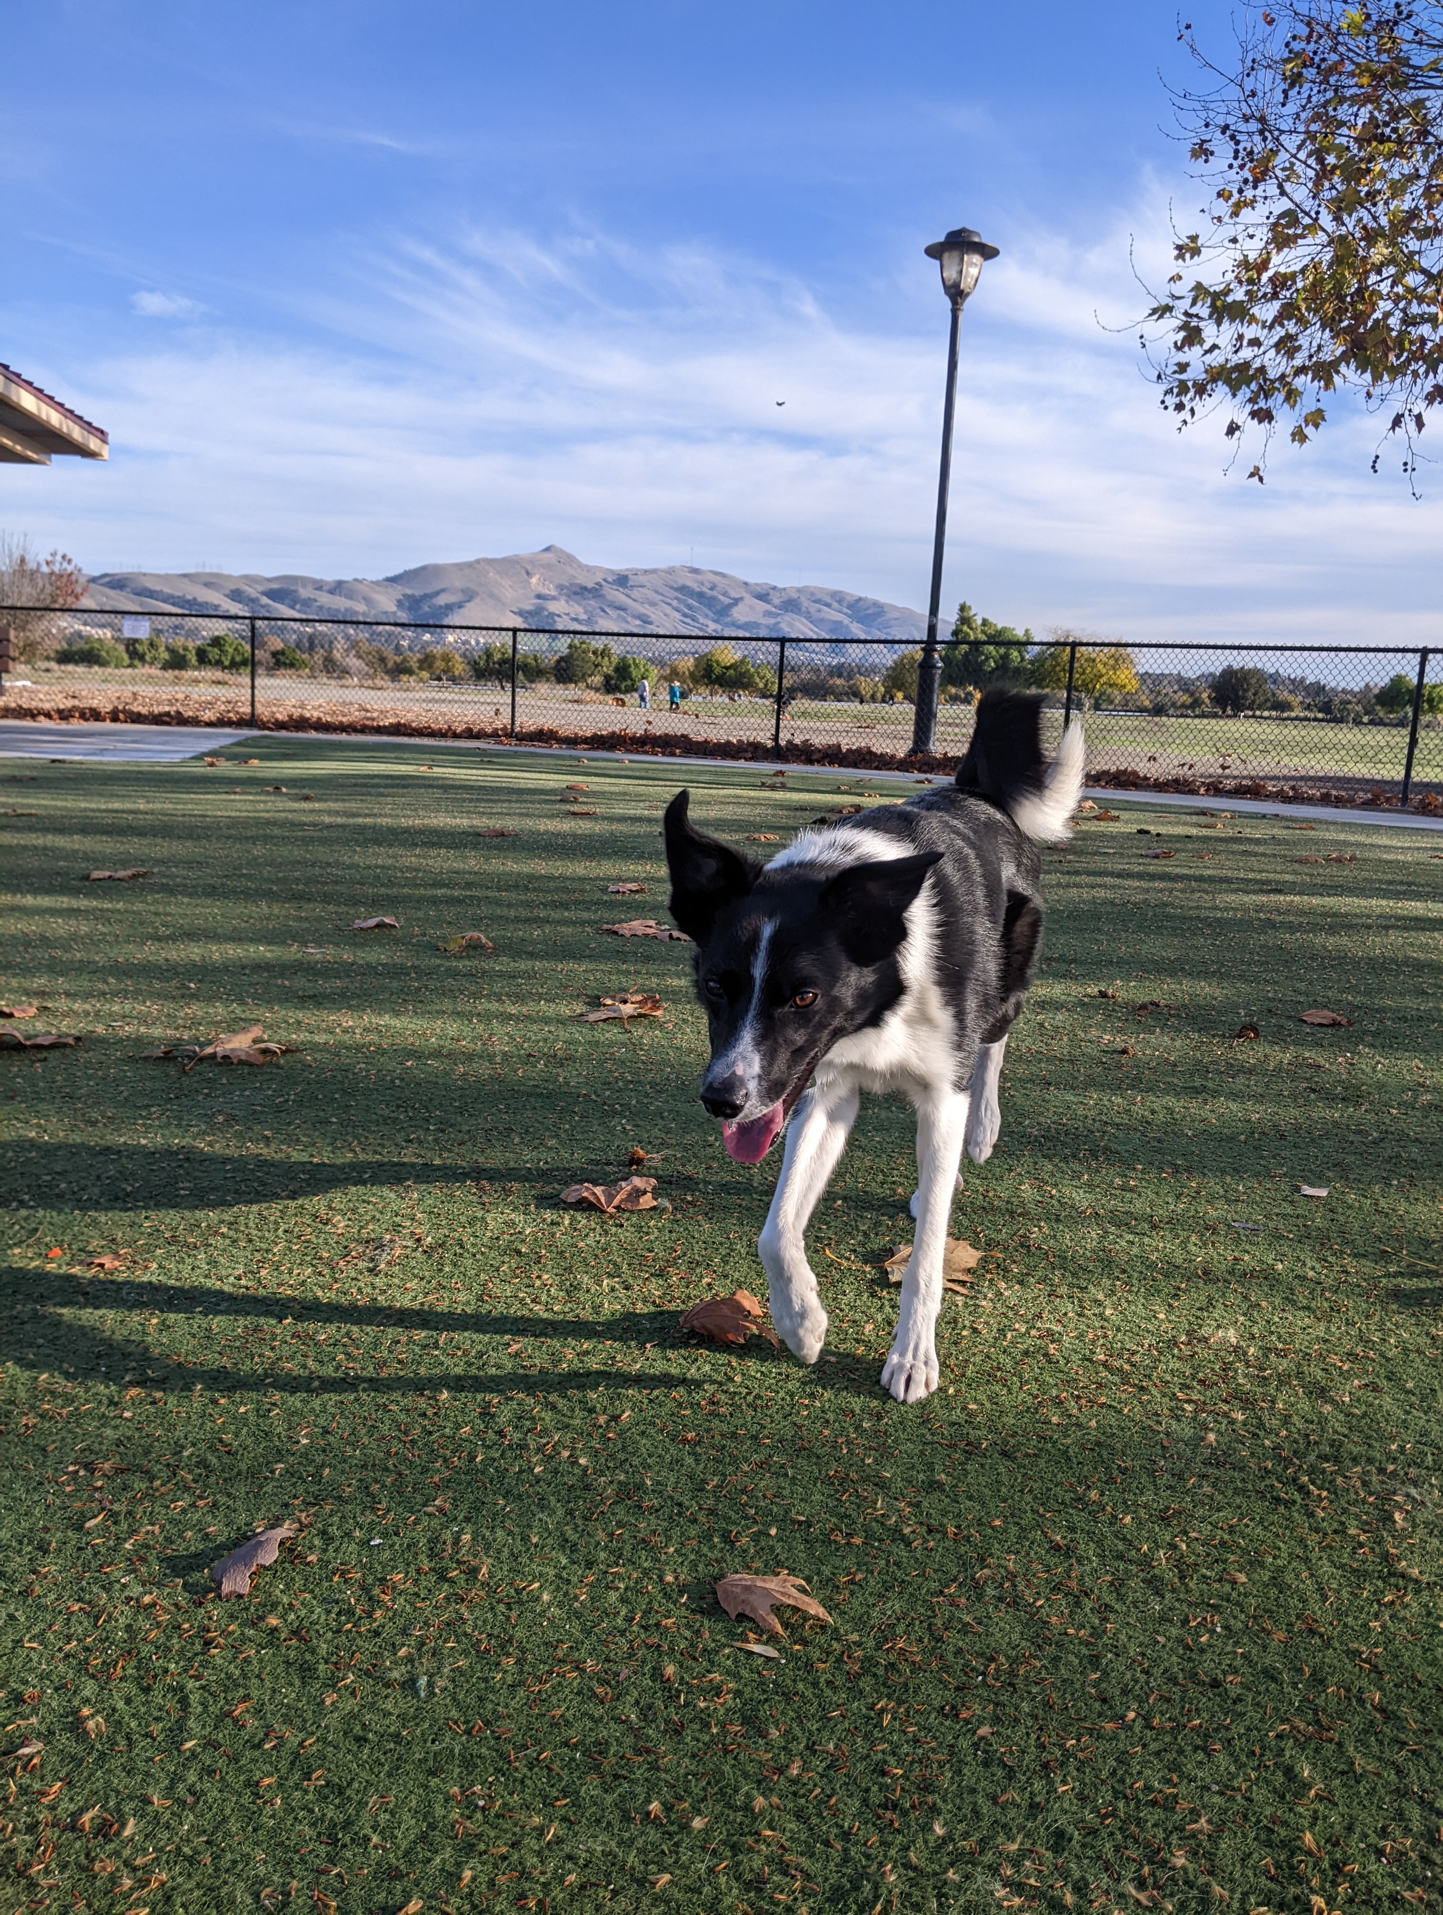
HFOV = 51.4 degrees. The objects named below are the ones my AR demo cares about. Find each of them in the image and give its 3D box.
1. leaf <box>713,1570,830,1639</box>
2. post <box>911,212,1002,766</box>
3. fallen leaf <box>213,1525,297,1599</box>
[{"bbox_3d":[0.036,0.450,1.044,0.081,0.023,0.058,4,10,4],"label":"leaf"},{"bbox_3d":[2.249,-4.663,15.343,0.740,5.220,0.740,3,10,0],"label":"post"},{"bbox_3d":[-0.329,0.426,1.059,0.042,0.026,0.080,6,11,18],"label":"fallen leaf"}]

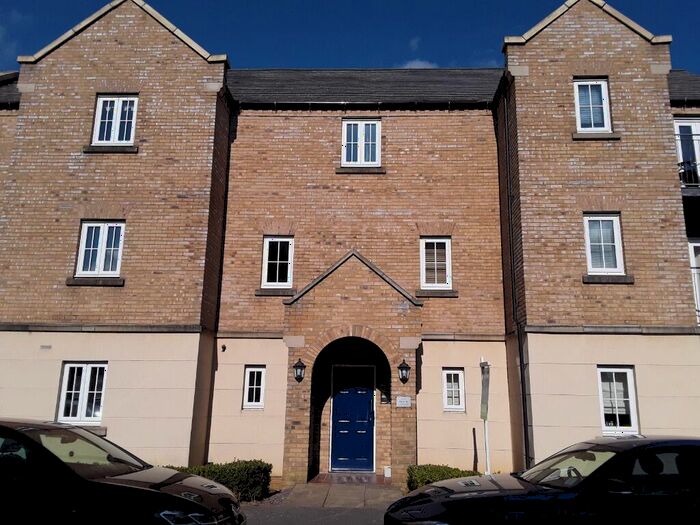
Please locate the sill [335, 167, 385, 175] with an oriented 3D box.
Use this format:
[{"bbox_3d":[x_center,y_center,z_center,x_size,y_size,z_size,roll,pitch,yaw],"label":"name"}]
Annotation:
[{"bbox_3d":[0.249,-2.019,12.217,1.114,0.150,0.160,0,-13,2],"label":"sill"}]

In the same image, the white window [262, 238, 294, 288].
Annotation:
[{"bbox_3d":[-1.557,0.022,11.905,0.669,1.106,0.100,0,-12,2],"label":"white window"}]

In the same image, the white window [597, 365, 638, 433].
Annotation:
[{"bbox_3d":[4.625,2.386,9.441,0.665,1.150,0.090,0,-13,2],"label":"white window"}]

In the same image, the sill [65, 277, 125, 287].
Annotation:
[{"bbox_3d":[-4.951,0.401,10.701,1.140,0.160,0.160,0,-13,2],"label":"sill"}]

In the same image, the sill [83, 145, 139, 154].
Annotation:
[{"bbox_3d":[-4.912,-2.309,11.319,1.145,0.156,0.160,0,-12,2],"label":"sill"}]

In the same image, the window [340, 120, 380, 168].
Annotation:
[{"bbox_3d":[0.267,-2.676,12.413,0.889,1.110,0.100,0,-12,2],"label":"window"}]

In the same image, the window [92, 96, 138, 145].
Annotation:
[{"bbox_3d":[-4.939,-2.967,11.565,0.915,1.160,0.090,0,-13,2],"label":"window"}]

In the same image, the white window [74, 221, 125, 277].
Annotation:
[{"bbox_3d":[-4.980,-0.255,10.957,0.915,1.160,0.090,0,-13,2],"label":"white window"}]

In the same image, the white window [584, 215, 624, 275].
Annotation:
[{"bbox_3d":[4.705,-0.303,10.128,0.661,1.094,0.100,0,-12,2],"label":"white window"}]

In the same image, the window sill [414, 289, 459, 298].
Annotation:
[{"bbox_3d":[1.839,0.668,11.552,0.882,0.153,0.160,0,-12,2],"label":"window sill"}]

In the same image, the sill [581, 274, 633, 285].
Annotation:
[{"bbox_3d":[4.613,0.331,9.795,0.895,0.155,0.160,0,-13,2],"label":"sill"}]

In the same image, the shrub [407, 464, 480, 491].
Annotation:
[{"bbox_3d":[1.635,3.693,9.119,1.350,0.530,0.800,0,-13,2],"label":"shrub"}]

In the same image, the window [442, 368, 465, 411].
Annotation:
[{"bbox_3d":[2.133,2.630,11.224,0.455,0.850,0.090,0,-13,2],"label":"window"}]

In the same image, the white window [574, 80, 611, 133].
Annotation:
[{"bbox_3d":[4.751,-3.029,10.704,0.654,1.088,0.100,0,-12,2],"label":"white window"}]

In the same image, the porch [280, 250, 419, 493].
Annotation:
[{"bbox_3d":[0.057,2.007,10.744,2.670,4.372,1.085,0,-12,2],"label":"porch"}]

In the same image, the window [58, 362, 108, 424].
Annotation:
[{"bbox_3d":[-5.062,2.509,10.400,0.828,1.104,0.100,0,-12,2],"label":"window"}]

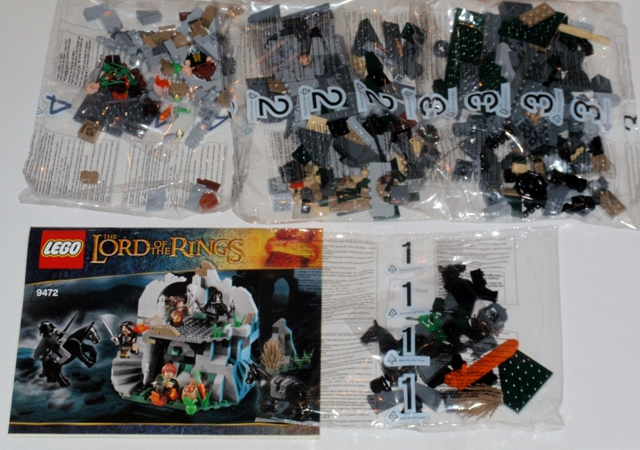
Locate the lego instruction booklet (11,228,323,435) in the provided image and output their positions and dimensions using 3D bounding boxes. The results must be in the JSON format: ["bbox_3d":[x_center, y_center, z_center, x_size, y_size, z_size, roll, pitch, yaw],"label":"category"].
[{"bbox_3d":[-0.128,0.089,1.581,0.259,0.004,0.202,0,58,1],"label":"lego instruction booklet"}]

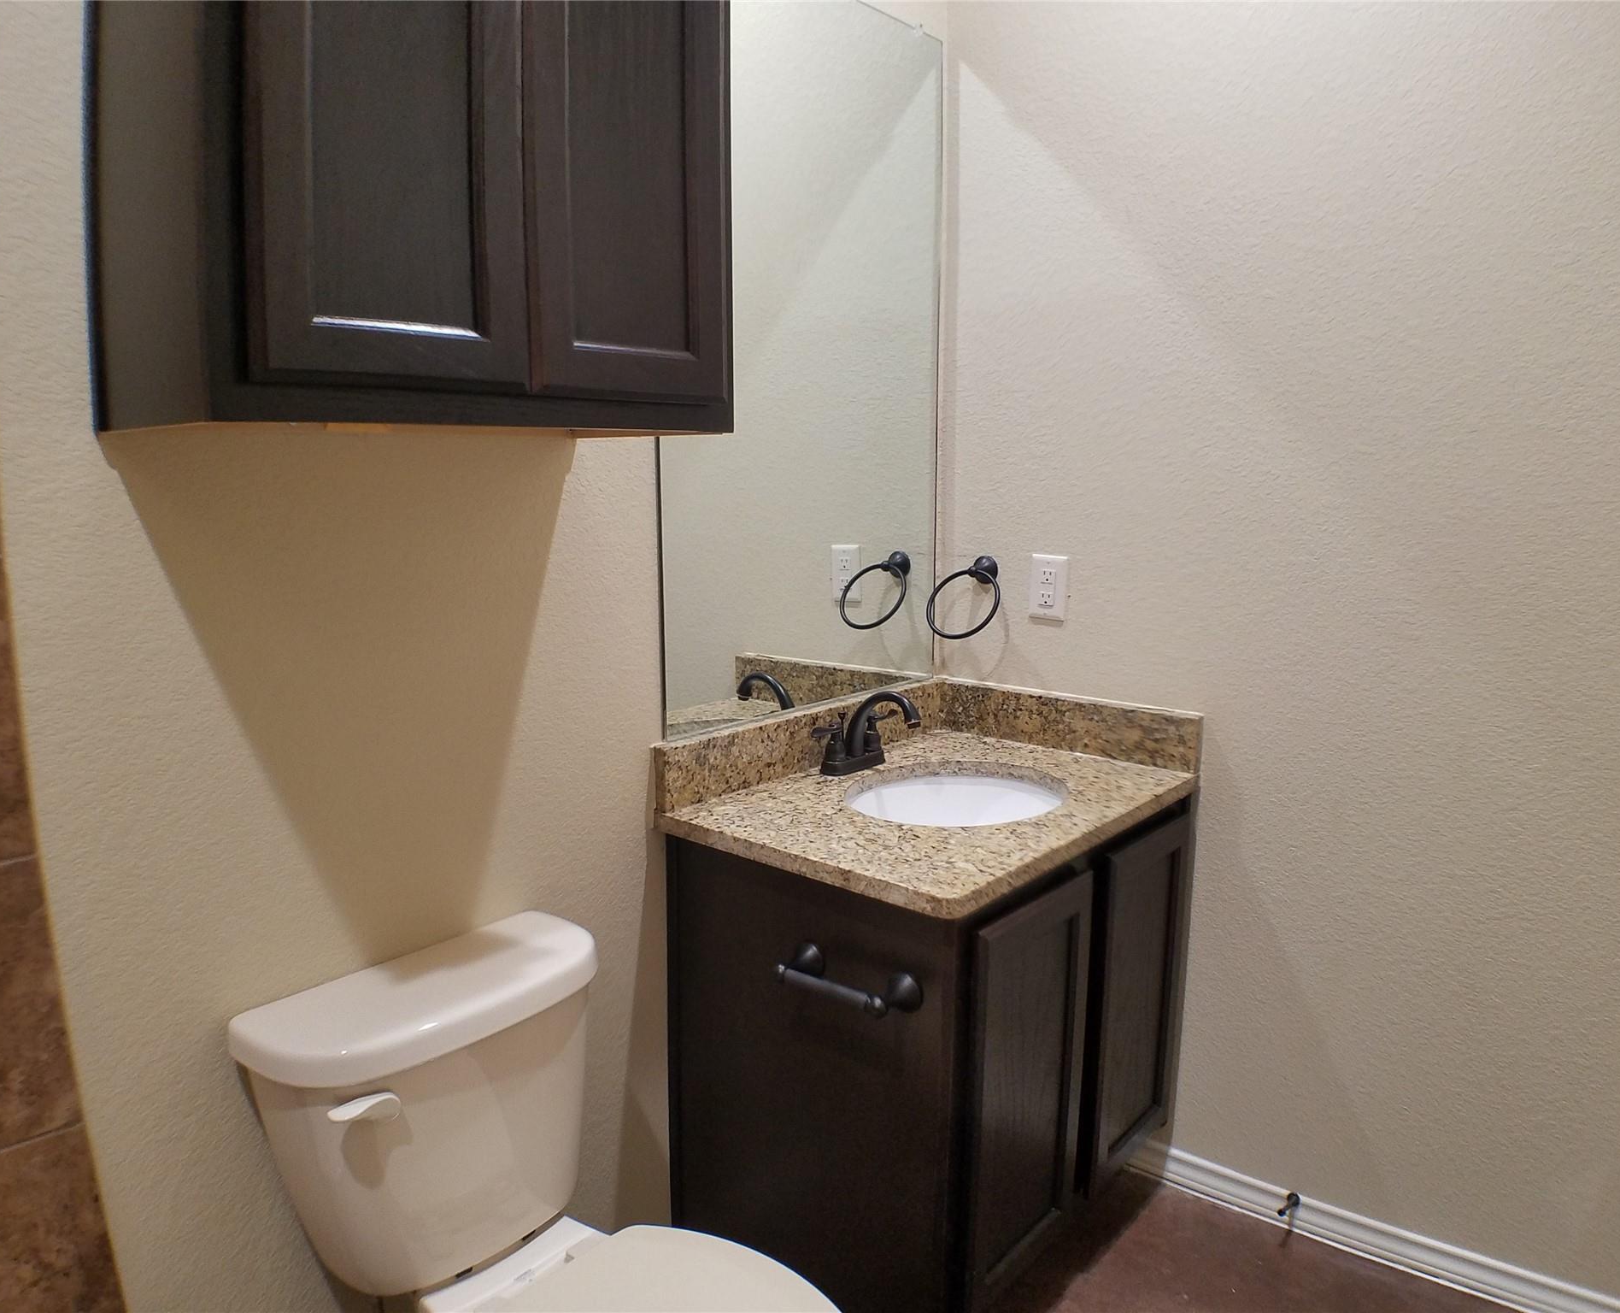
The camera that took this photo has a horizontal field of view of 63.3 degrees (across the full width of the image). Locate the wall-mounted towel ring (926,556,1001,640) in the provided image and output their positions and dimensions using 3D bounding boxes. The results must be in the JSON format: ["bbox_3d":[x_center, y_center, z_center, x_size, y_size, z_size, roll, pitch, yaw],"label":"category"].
[{"bbox_3d":[0.301,-0.109,2.486,0.149,0.143,0.124,9,14,40],"label":"wall-mounted towel ring"}]

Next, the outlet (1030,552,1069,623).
[{"bbox_3d":[0.442,-0.127,2.437,0.071,0.115,0.010,9,14,40],"label":"outlet"}]

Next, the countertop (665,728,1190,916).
[{"bbox_3d":[0.220,0.242,2.188,0.559,0.030,0.774,9,14,40],"label":"countertop"}]

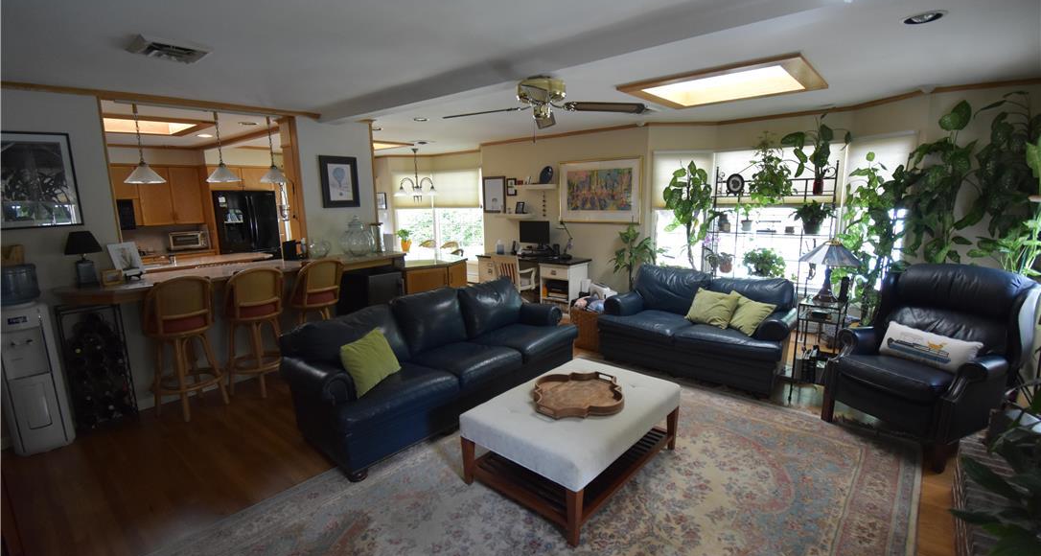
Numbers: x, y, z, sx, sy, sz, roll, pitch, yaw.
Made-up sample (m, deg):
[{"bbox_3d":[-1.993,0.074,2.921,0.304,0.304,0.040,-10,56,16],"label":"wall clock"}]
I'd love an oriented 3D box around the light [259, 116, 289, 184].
[{"bbox_3d":[-2.314,-1.195,4.050,0.270,0.600,0.270,8,13,41],"label":"light"}]

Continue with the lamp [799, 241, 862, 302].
[{"bbox_3d":[2.519,-0.056,3.532,0.410,0.520,0.410,7,13,38],"label":"lamp"}]

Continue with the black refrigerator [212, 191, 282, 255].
[{"bbox_3d":[-4.638,-0.562,7.286,0.750,1.780,0.900,9,14,41],"label":"black refrigerator"}]

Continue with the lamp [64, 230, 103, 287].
[{"bbox_3d":[-3.000,-0.131,2.985,0.180,0.385,0.180,7,13,38],"label":"lamp"}]

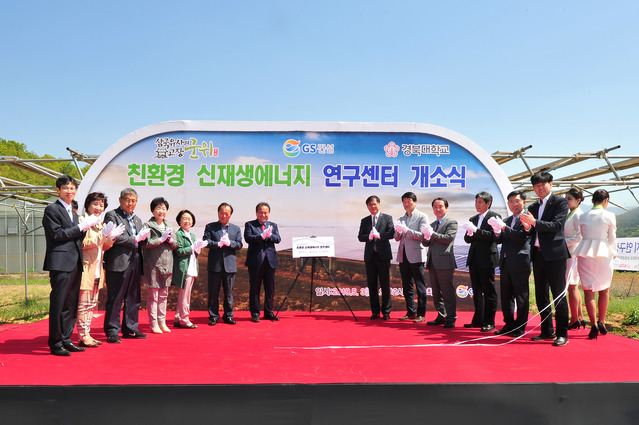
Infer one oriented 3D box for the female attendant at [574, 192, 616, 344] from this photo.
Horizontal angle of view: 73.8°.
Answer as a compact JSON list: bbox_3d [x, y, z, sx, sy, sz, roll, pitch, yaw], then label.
[{"bbox_3d":[3.154,0.564,4.882,0.470,1.700,0.330,-3,-5,44],"label":"female attendant"}]

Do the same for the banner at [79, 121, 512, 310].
[{"bbox_3d":[-0.338,0.043,6.688,6.720,2.970,0.200,0,-3,-1],"label":"banner"}]

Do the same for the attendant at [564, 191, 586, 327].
[{"bbox_3d":[3.132,0.578,5.280,0.340,1.720,0.450,1,-4,-9],"label":"attendant"}]

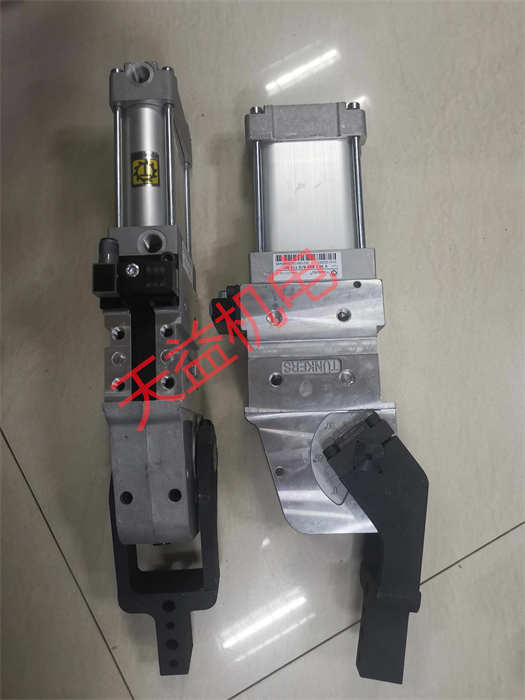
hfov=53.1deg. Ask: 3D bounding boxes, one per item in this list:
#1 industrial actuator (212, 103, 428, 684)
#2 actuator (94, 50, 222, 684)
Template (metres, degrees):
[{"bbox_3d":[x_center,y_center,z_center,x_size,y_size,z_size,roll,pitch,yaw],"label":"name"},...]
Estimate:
[{"bbox_3d":[0.044,0.024,0.476,0.172,0.085,0.504,-2,82,0],"label":"industrial actuator"},{"bbox_3d":[-0.086,0.019,0.436,0.085,0.172,0.504,-3,80,0],"label":"actuator"}]

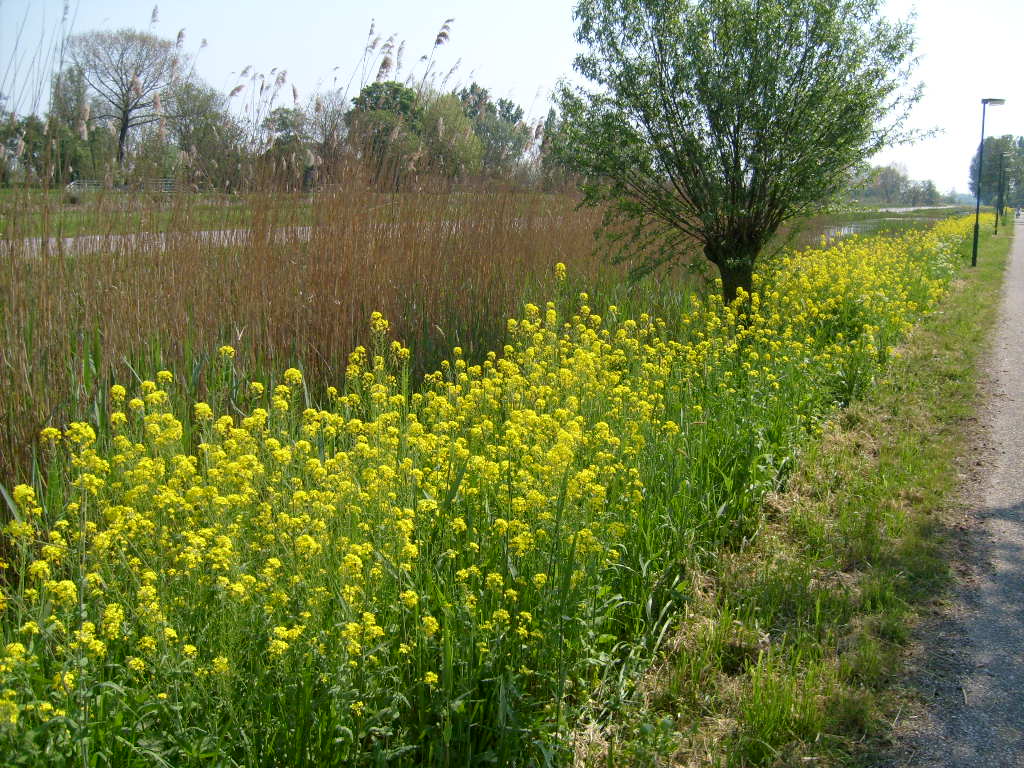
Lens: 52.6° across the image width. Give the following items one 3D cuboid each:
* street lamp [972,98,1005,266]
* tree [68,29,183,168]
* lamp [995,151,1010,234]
[{"bbox_3d":[12.030,-5.045,26.114,0.550,4.150,0.200,4,11,25],"label":"street lamp"},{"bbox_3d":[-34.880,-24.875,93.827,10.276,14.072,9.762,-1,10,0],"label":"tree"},{"bbox_3d":[25.242,-9.775,53.185,0.550,4.150,0.200,4,11,25],"label":"lamp"}]

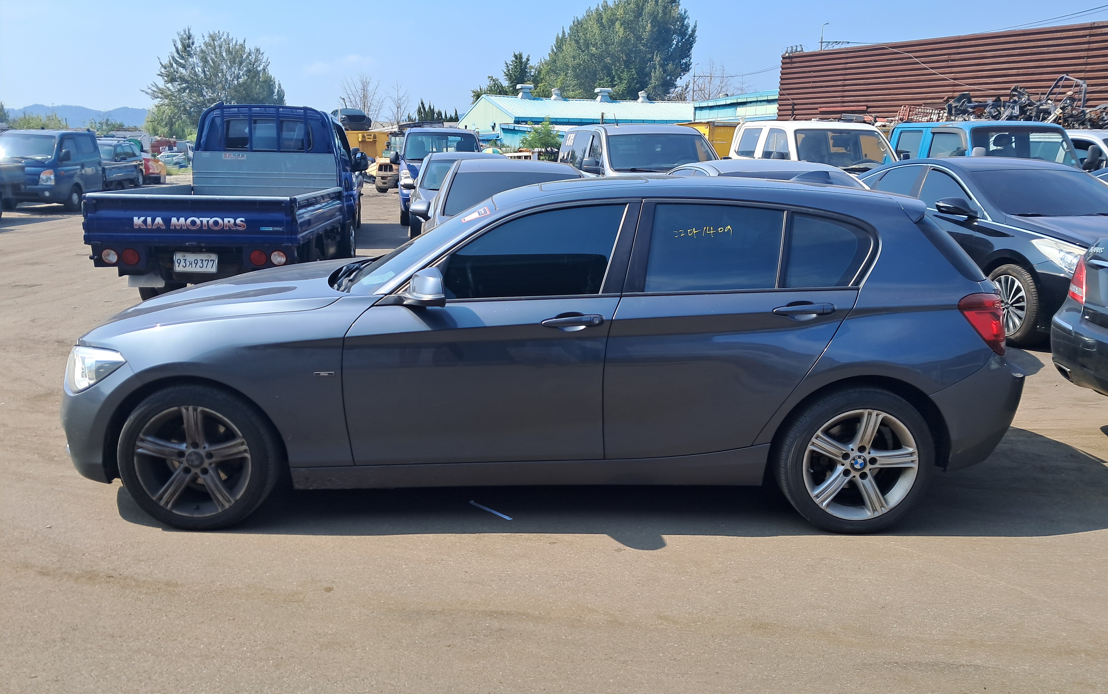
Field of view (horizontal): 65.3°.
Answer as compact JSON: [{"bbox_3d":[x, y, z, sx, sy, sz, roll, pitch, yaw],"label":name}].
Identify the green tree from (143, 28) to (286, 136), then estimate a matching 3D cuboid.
[{"bbox_3d":[-35.419,-26.499,91.511,15.300,13.770,14.000,1,13,0],"label":"green tree"}]

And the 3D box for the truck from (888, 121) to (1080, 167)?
[{"bbox_3d":[6.566,-2.776,14.546,1.740,1.980,5.100,-2,13,-8],"label":"truck"}]

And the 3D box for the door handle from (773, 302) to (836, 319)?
[{"bbox_3d":[0.977,-0.142,3.375,0.250,0.062,0.055,0,13,-1],"label":"door handle"}]

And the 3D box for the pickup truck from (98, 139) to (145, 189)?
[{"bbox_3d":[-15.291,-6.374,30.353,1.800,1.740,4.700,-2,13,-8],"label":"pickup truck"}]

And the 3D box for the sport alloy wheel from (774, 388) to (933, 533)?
[{"bbox_3d":[1.244,0.453,3.603,0.630,0.630,0.215,0,13,-1],"label":"sport alloy wheel"}]

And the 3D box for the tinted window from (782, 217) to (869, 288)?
[{"bbox_3d":[1.080,-0.377,3.418,0.360,0.290,0.040,0,-4,0],"label":"tinted window"}]

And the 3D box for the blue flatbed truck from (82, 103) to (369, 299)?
[{"bbox_3d":[-3.336,-1.707,9.772,1.740,2.000,5.120,-1,13,-6],"label":"blue flatbed truck"}]

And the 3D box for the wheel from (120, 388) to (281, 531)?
[{"bbox_3d":[-1.456,0.437,3.572,0.634,0.634,0.225,0,13,0],"label":"wheel"}]

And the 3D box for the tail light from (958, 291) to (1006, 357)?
[{"bbox_3d":[1.749,-0.096,3.557,0.270,0.270,0.270,0,13,-1],"label":"tail light"}]

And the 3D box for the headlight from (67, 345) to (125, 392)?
[{"bbox_3d":[-1.916,0.080,3.654,0.430,0.200,0.440,0,13,0],"label":"headlight"}]

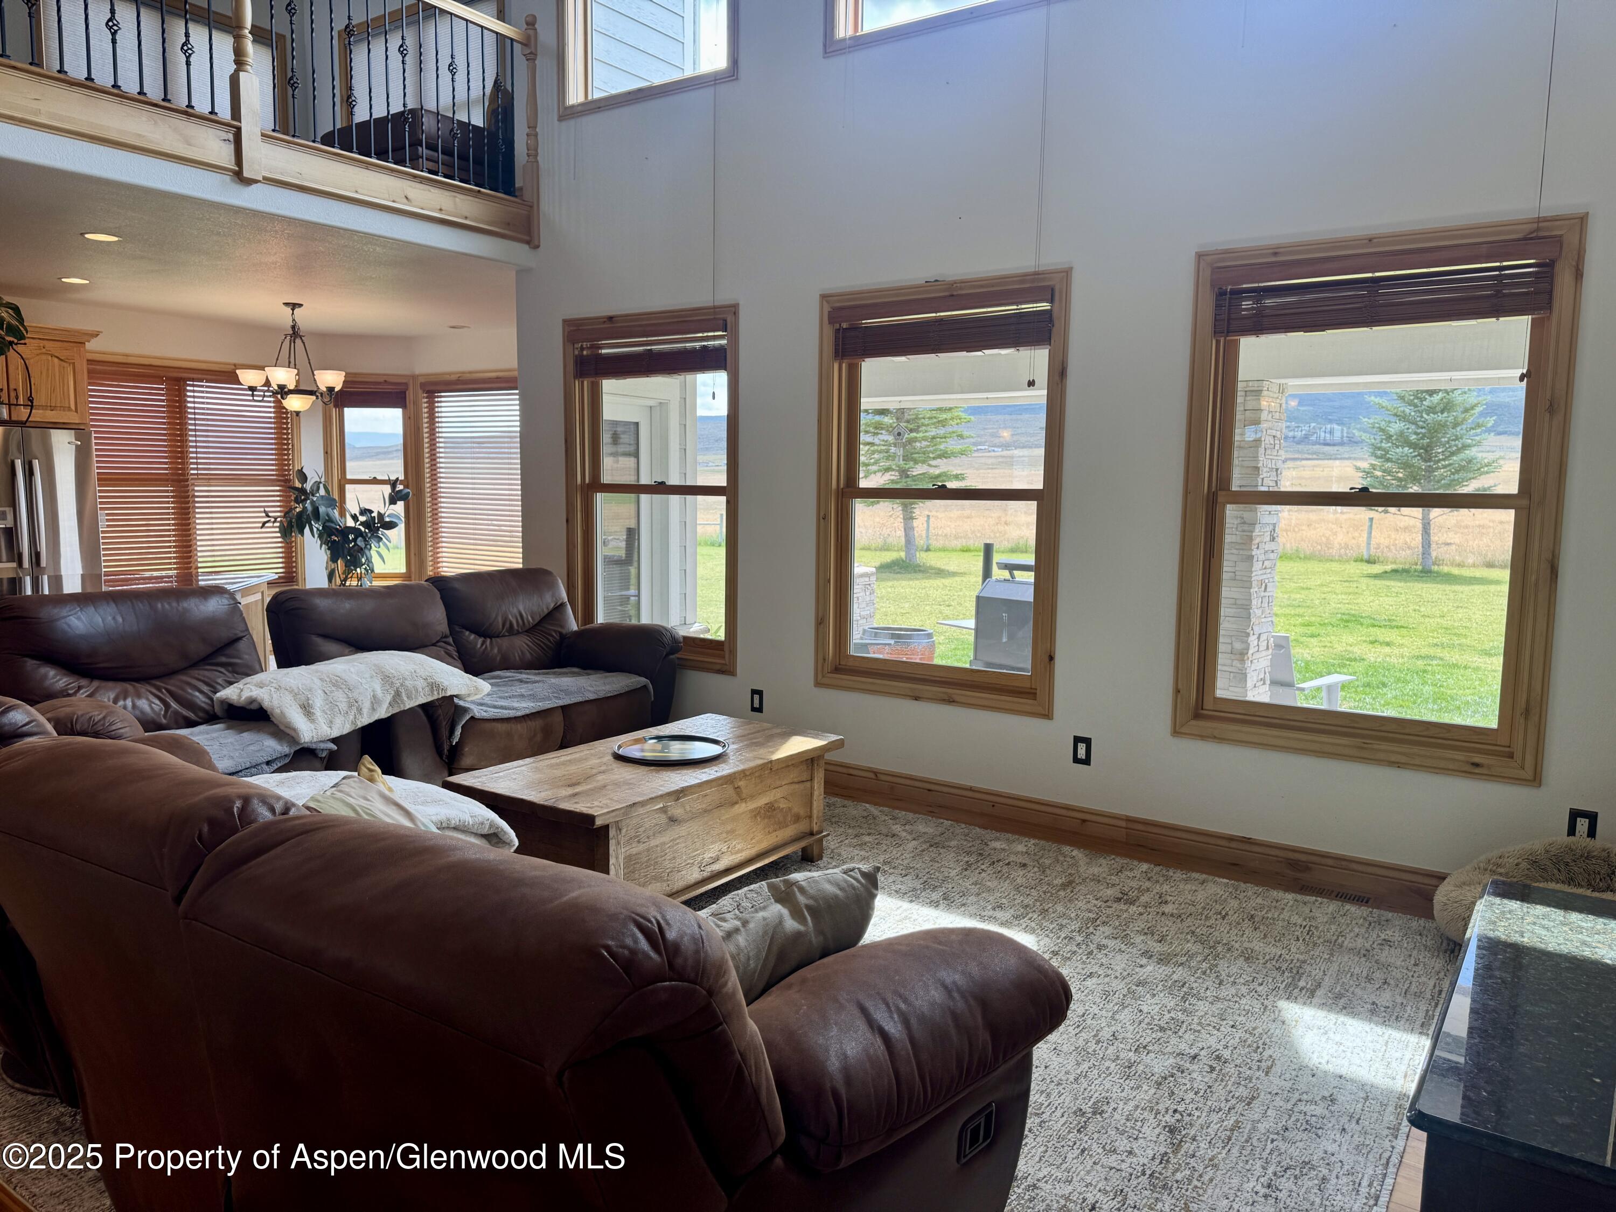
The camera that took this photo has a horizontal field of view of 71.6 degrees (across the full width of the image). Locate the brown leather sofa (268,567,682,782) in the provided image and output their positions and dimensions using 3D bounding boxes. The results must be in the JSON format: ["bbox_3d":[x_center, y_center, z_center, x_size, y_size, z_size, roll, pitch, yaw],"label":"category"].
[{"bbox_3d":[-1.530,0.372,5.441,0.983,0.980,1.778,5,7,34],"label":"brown leather sofa"}]

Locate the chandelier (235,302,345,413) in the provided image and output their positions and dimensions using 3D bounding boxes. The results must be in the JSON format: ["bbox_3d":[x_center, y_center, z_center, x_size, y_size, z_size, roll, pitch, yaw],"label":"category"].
[{"bbox_3d":[-3.654,-1.752,7.990,0.777,0.791,0.777,5,7,34],"label":"chandelier"}]

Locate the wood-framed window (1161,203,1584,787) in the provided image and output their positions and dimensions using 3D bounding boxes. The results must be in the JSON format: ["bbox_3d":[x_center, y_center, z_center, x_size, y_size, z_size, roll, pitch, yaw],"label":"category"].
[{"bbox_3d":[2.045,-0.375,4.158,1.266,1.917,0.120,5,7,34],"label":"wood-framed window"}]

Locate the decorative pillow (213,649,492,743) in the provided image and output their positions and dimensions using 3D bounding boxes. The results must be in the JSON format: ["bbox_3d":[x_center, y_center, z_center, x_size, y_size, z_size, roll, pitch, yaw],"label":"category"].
[{"bbox_3d":[-1.805,0.351,4.468,0.480,0.170,0.800,30,21,29],"label":"decorative pillow"}]

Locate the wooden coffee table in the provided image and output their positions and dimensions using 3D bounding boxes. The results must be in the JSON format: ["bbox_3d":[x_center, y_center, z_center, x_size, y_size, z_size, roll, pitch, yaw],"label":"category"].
[{"bbox_3d":[-0.529,0.782,4.085,0.695,0.482,1.348,5,7,34],"label":"wooden coffee table"}]

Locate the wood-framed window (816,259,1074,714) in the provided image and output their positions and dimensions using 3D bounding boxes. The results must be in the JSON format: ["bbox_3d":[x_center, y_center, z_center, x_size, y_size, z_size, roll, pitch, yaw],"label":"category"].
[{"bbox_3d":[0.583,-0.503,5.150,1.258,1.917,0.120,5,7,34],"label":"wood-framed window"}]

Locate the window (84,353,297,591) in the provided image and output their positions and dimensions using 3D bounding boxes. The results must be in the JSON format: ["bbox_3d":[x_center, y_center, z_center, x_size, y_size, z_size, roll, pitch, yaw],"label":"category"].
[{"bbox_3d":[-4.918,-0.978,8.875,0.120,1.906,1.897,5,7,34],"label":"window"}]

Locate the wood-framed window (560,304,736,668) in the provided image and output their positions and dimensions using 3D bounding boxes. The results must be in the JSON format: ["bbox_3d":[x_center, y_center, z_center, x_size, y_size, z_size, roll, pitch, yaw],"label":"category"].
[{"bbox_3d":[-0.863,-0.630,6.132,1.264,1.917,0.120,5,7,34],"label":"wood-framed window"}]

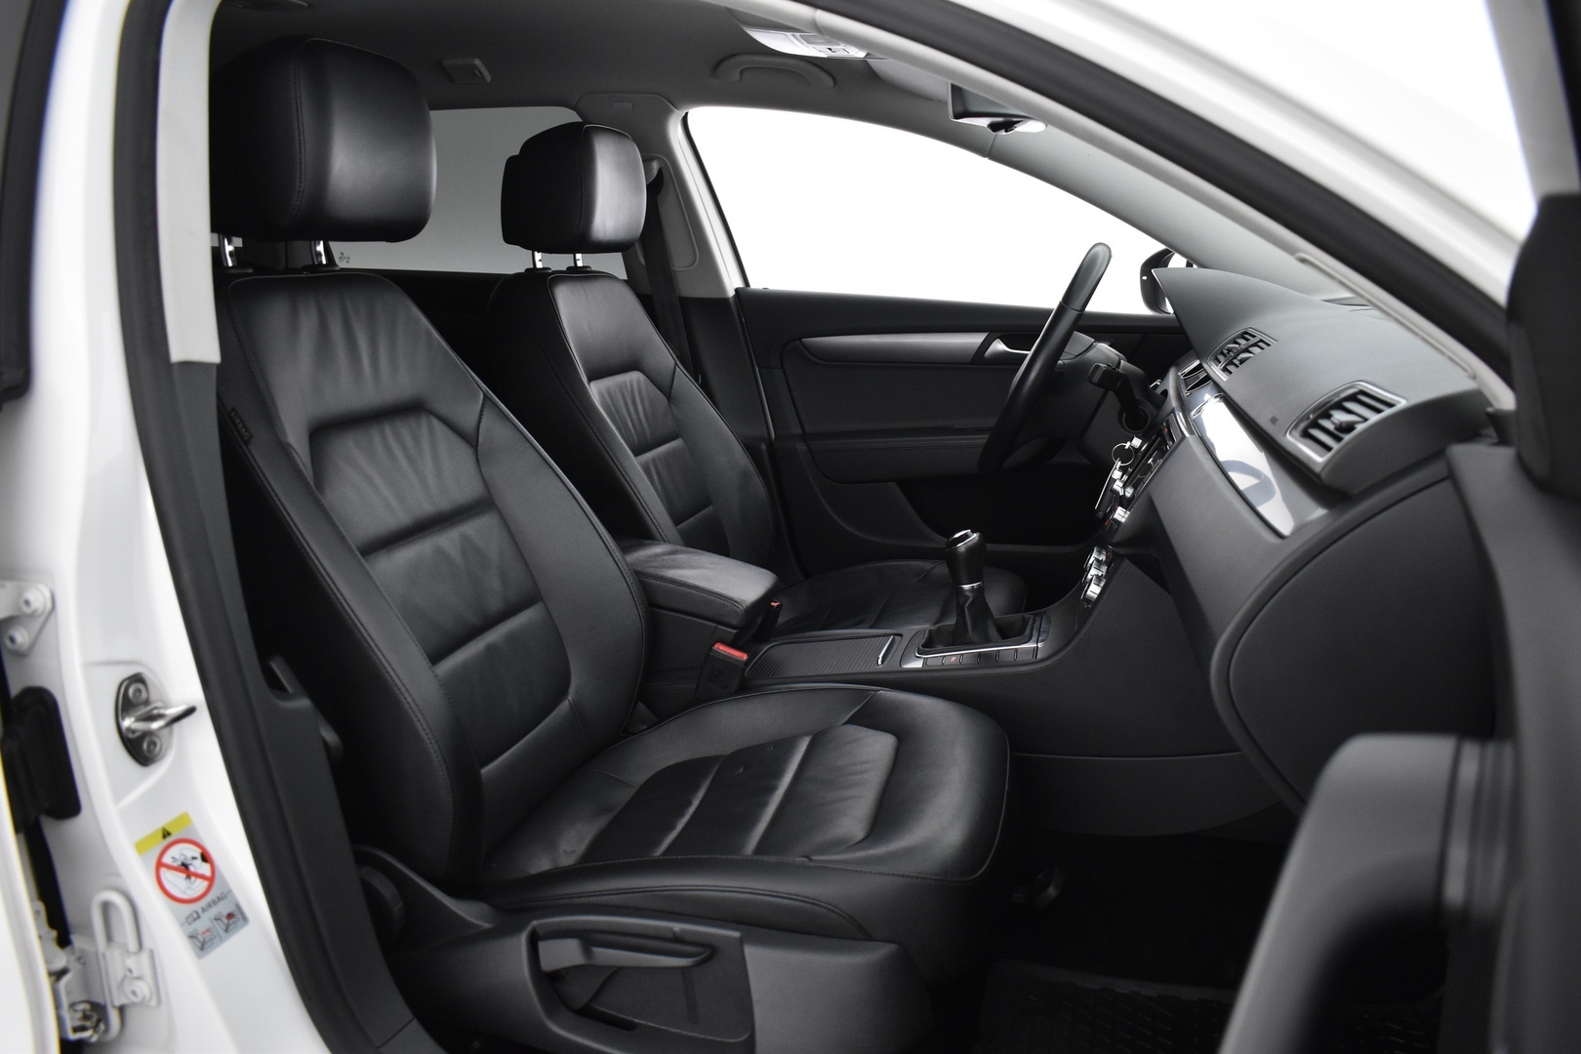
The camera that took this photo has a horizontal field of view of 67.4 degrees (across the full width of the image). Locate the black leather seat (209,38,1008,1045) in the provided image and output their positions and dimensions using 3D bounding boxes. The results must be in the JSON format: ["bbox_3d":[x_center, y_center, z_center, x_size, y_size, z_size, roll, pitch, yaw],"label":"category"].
[{"bbox_3d":[-0.206,-0.005,1.266,0.880,0.980,0.540,3,13,14],"label":"black leather seat"}]

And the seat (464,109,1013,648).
[{"bbox_3d":[-0.030,-0.152,1.945,0.880,0.980,0.540,3,13,14],"label":"seat"}]

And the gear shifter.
[{"bbox_3d":[0.238,0.077,1.548,0.080,0.155,0.065,3,13,14],"label":"gear shifter"}]

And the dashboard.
[{"bbox_3d":[0.622,-0.049,1.421,0.550,0.520,1.400,3,13,14],"label":"dashboard"}]

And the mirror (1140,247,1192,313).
[{"bbox_3d":[0.744,-0.474,2.280,0.130,0.145,0.220,1,12,4],"label":"mirror"}]

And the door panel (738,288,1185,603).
[{"bbox_3d":[0.382,-0.110,2.147,1.000,0.640,0.140,3,13,14],"label":"door panel"}]

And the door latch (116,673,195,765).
[{"bbox_3d":[-0.486,0.152,0.923,0.048,0.072,0.043,3,13,14],"label":"door latch"}]

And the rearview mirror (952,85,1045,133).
[{"bbox_3d":[0.256,-0.518,1.414,0.050,0.072,0.230,-5,13,-23],"label":"rearview mirror"}]

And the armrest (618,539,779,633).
[{"bbox_3d":[-0.173,0.075,1.654,0.300,0.070,0.165,15,15,11],"label":"armrest"}]

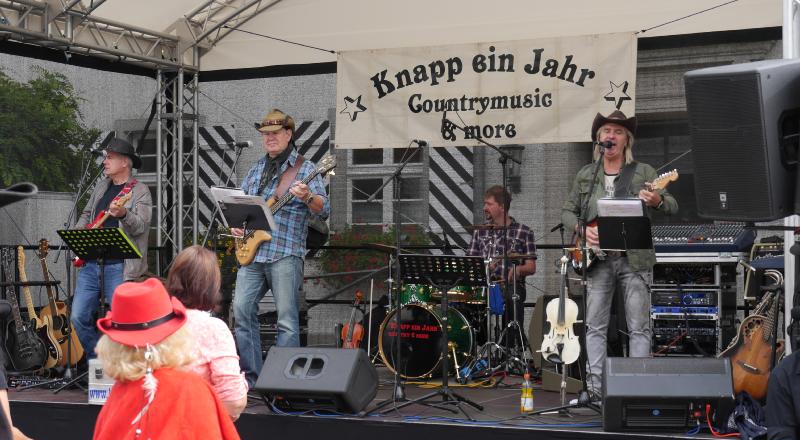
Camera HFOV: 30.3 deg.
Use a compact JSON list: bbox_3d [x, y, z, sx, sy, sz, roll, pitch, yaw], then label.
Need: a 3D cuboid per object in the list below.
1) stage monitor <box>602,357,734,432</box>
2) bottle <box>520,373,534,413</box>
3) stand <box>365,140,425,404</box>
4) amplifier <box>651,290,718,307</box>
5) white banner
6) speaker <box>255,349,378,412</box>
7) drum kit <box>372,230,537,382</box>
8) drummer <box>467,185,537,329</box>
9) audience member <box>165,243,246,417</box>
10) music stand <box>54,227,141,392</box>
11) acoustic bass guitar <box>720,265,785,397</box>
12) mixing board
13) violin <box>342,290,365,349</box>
[{"bbox_3d":[1.403,0.917,7.860,0.670,0.360,0.520,0,-1,4],"label":"stage monitor"},{"bbox_3d":[0.742,1.004,8.610,0.070,0.230,0.070,-1,-2,28],"label":"bottle"},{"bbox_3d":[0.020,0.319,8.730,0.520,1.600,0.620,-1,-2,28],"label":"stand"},{"bbox_3d":[2.040,0.540,10.280,0.483,0.090,0.380,-1,-2,28],"label":"amplifier"},{"bbox_3d":[0.673,-1.072,12.560,2.800,0.880,0.040,-1,-2,28],"label":"white banner"},{"bbox_3d":[-0.500,0.942,8.755,0.640,0.360,0.430,-1,-2,28],"label":"speaker"},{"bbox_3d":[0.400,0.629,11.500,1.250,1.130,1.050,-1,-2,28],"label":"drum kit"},{"bbox_3d":[0.730,0.472,10.800,0.600,1.400,0.720,-1,-2,18],"label":"drummer"},{"bbox_3d":[-0.794,0.926,5.800,0.480,1.660,0.330,0,-2,9],"label":"audience member"},{"bbox_3d":[-2.020,0.609,10.030,0.500,1.120,0.470,-2,-2,42],"label":"music stand"},{"bbox_3d":[2.270,0.620,9.200,0.130,1.030,0.400,24,-16,-37],"label":"acoustic bass guitar"},{"bbox_3d":[2.070,0.126,10.270,0.780,0.200,0.500,-1,-2,28],"label":"mixing board"},{"bbox_3d":[-0.334,0.770,10.400,0.210,0.590,0.090,-1,-22,28],"label":"violin"}]

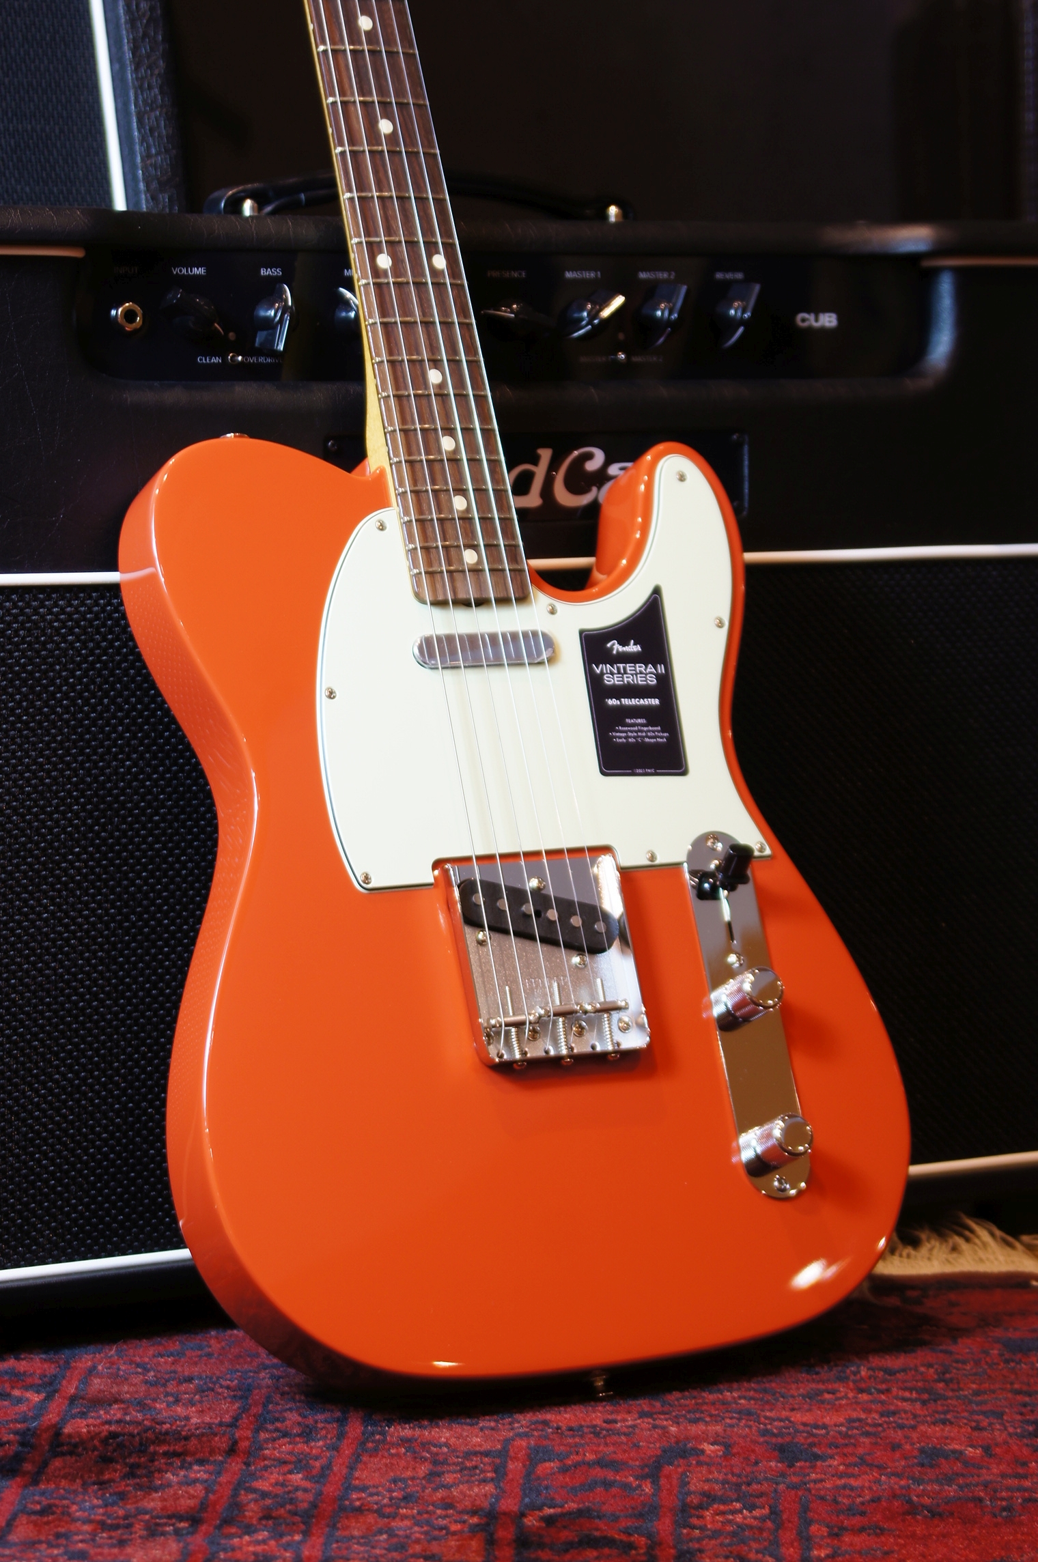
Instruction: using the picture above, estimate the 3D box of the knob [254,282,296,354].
[{"bbox_3d":[-0.106,-0.201,1.696,0.018,0.031,0.018,11,0,-28],"label":"knob"}]

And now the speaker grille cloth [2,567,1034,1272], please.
[{"bbox_3d":[0.015,0.050,1.769,0.570,0.288,0.015,-3,6,-27],"label":"speaker grille cloth"}]

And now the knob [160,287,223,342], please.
[{"bbox_3d":[-0.141,-0.201,1.678,0.031,0.018,0.018,34,-11,-26],"label":"knob"}]

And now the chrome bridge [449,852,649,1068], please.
[{"bbox_3d":[0.013,0.073,1.597,0.077,0.087,0.013,-4,-16,-27],"label":"chrome bridge"}]

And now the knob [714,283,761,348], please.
[{"bbox_3d":[0.100,-0.216,1.803,0.018,0.031,0.018,16,-3,-28],"label":"knob"}]

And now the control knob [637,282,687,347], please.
[{"bbox_3d":[0.065,-0.213,1.785,0.018,0.031,0.018,19,-4,-28],"label":"control knob"}]

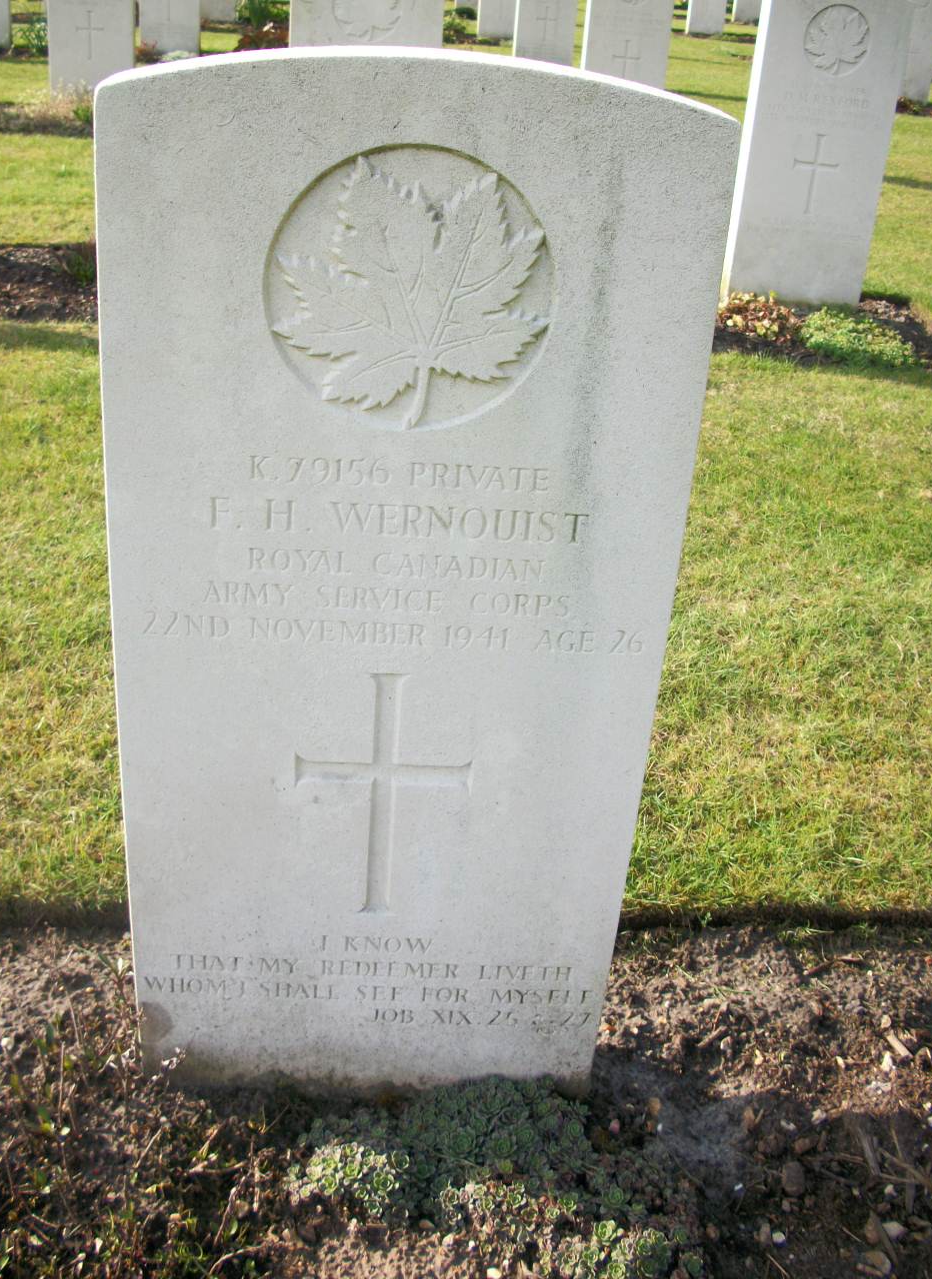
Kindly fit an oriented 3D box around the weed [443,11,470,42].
[{"bbox_3d":[-0.119,-4.699,9.945,0.260,0.200,0.230,3,27,-3],"label":"weed"}]

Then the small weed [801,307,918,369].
[{"bbox_3d":[0.960,-0.738,3.156,0.300,0.088,0.250,3,27,-3],"label":"small weed"}]

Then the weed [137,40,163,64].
[{"bbox_3d":[-1.875,-3.448,7.596,0.180,0.140,0.160,3,27,-3],"label":"weed"}]

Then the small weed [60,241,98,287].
[{"bbox_3d":[-0.940,-0.930,3.197,0.140,0.105,0.130,3,27,-3],"label":"small weed"}]

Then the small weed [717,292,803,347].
[{"bbox_3d":[0.718,-0.789,3.186,0.235,0.095,0.220,3,27,-3],"label":"small weed"}]

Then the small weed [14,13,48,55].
[{"bbox_3d":[-2.576,-3.637,7.761,0.270,0.230,0.240,3,27,-3],"label":"small weed"}]

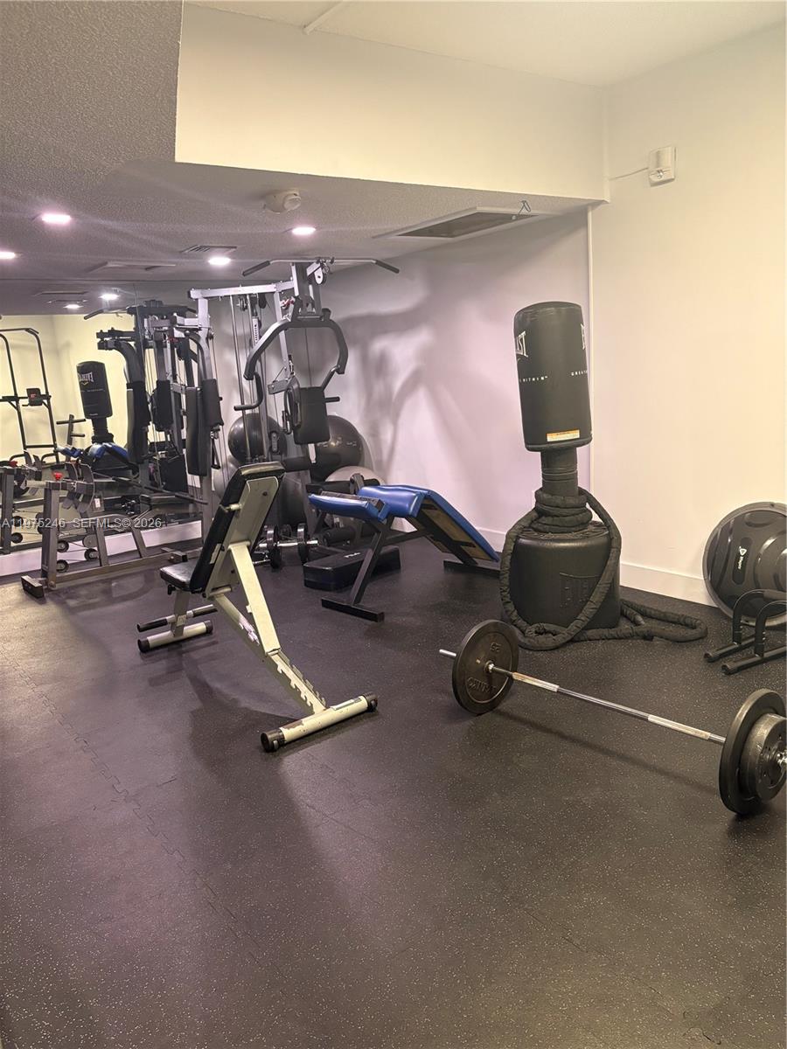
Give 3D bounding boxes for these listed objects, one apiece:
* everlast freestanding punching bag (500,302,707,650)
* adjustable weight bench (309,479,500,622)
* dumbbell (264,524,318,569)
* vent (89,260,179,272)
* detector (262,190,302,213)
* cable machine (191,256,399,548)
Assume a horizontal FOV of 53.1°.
[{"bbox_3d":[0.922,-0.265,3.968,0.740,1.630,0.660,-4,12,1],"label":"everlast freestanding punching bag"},{"bbox_3d":[0.124,0.089,4.809,0.520,0.690,1.190,8,17,44],"label":"adjustable weight bench"},{"bbox_3d":[-0.768,0.145,5.794,0.420,0.300,0.290,-4,12,-2],"label":"dumbbell"},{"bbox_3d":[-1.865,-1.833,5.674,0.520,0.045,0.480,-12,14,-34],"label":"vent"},{"bbox_3d":[-0.502,-1.494,3.684,0.150,0.085,0.140,5,15,37],"label":"detector"},{"bbox_3d":[-0.752,-0.793,5.872,1.280,2.090,1.360,-12,14,-34],"label":"cable machine"}]

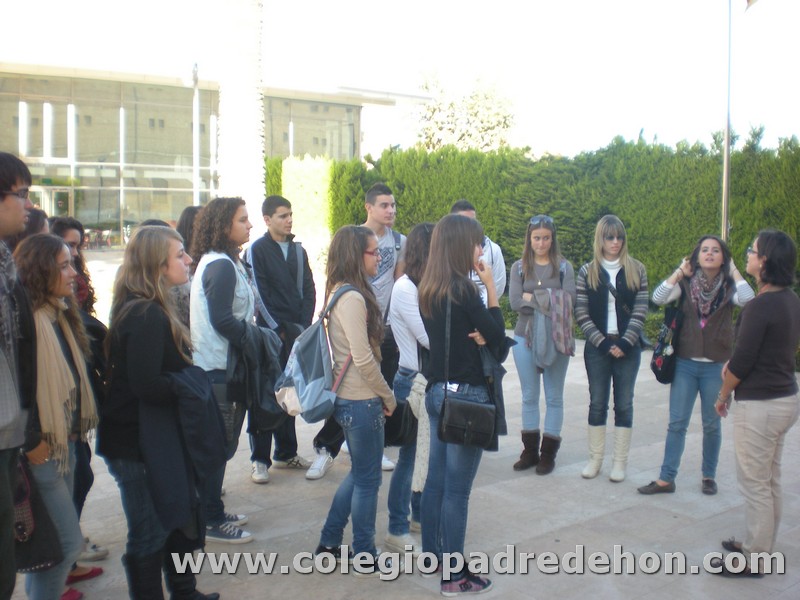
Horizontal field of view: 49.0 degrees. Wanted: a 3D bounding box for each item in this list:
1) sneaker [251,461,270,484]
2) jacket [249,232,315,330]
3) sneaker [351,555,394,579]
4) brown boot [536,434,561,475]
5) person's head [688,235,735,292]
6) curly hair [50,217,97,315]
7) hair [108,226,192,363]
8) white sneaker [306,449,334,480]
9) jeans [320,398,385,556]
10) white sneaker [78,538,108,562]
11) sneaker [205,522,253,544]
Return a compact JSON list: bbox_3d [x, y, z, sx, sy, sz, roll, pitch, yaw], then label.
[{"bbox_3d":[-0.882,1.063,5.529,0.110,0.110,0.280,-1,6,-13],"label":"sneaker"},{"bbox_3d":[-0.747,-0.104,5.536,0.450,0.620,0.270,-3,6,-30],"label":"jacket"},{"bbox_3d":[-0.109,1.210,4.070,0.255,0.100,0.095,-1,5,-16],"label":"sneaker"},{"bbox_3d":[0.973,0.989,5.739,0.120,0.230,0.270,3,6,23],"label":"brown boot"},{"bbox_3d":[1.845,-0.216,5.200,0.260,0.330,0.240,2,5,21],"label":"person's head"},{"bbox_3d":[-1.391,-0.147,3.740,0.220,0.430,0.250,1,5,6],"label":"curly hair"},{"bbox_3d":[-1.014,-0.022,3.570,0.320,0.550,0.270,-1,5,-12],"label":"hair"},{"bbox_3d":[-0.503,1.034,5.554,0.105,0.115,0.290,3,5,23],"label":"white sneaker"},{"bbox_3d":[-0.221,0.820,4.090,0.310,0.785,0.320,0,5,-8],"label":"jeans"},{"bbox_3d":[-1.525,1.189,4.198,0.260,0.105,0.095,-2,6,-18],"label":"white sneaker"},{"bbox_3d":[-0.858,1.145,4.366,0.260,0.100,0.100,1,5,12],"label":"sneaker"}]

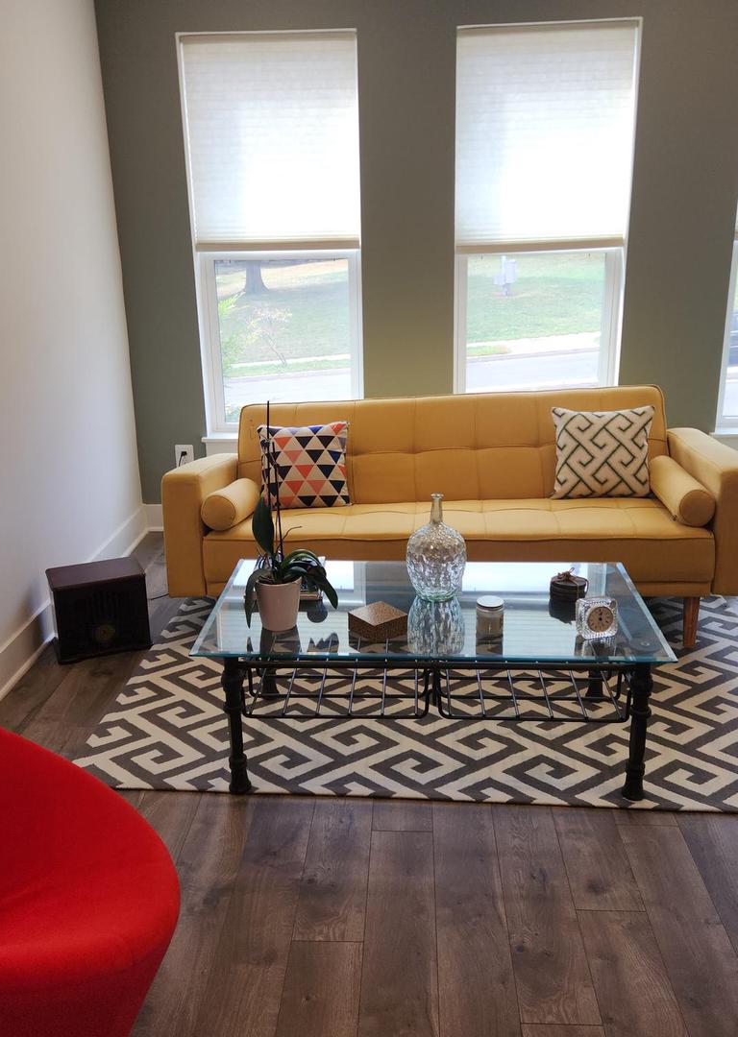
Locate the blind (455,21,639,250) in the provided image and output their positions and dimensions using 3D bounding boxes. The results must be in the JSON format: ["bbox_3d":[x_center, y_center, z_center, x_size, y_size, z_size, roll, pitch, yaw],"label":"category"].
[{"bbox_3d":[0.805,-1.745,4.258,0.790,0.950,0.050,0,17,3],"label":"blind"}]

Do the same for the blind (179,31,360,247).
[{"bbox_3d":[-0.449,-1.751,4.316,0.790,0.945,0.050,0,17,3],"label":"blind"}]

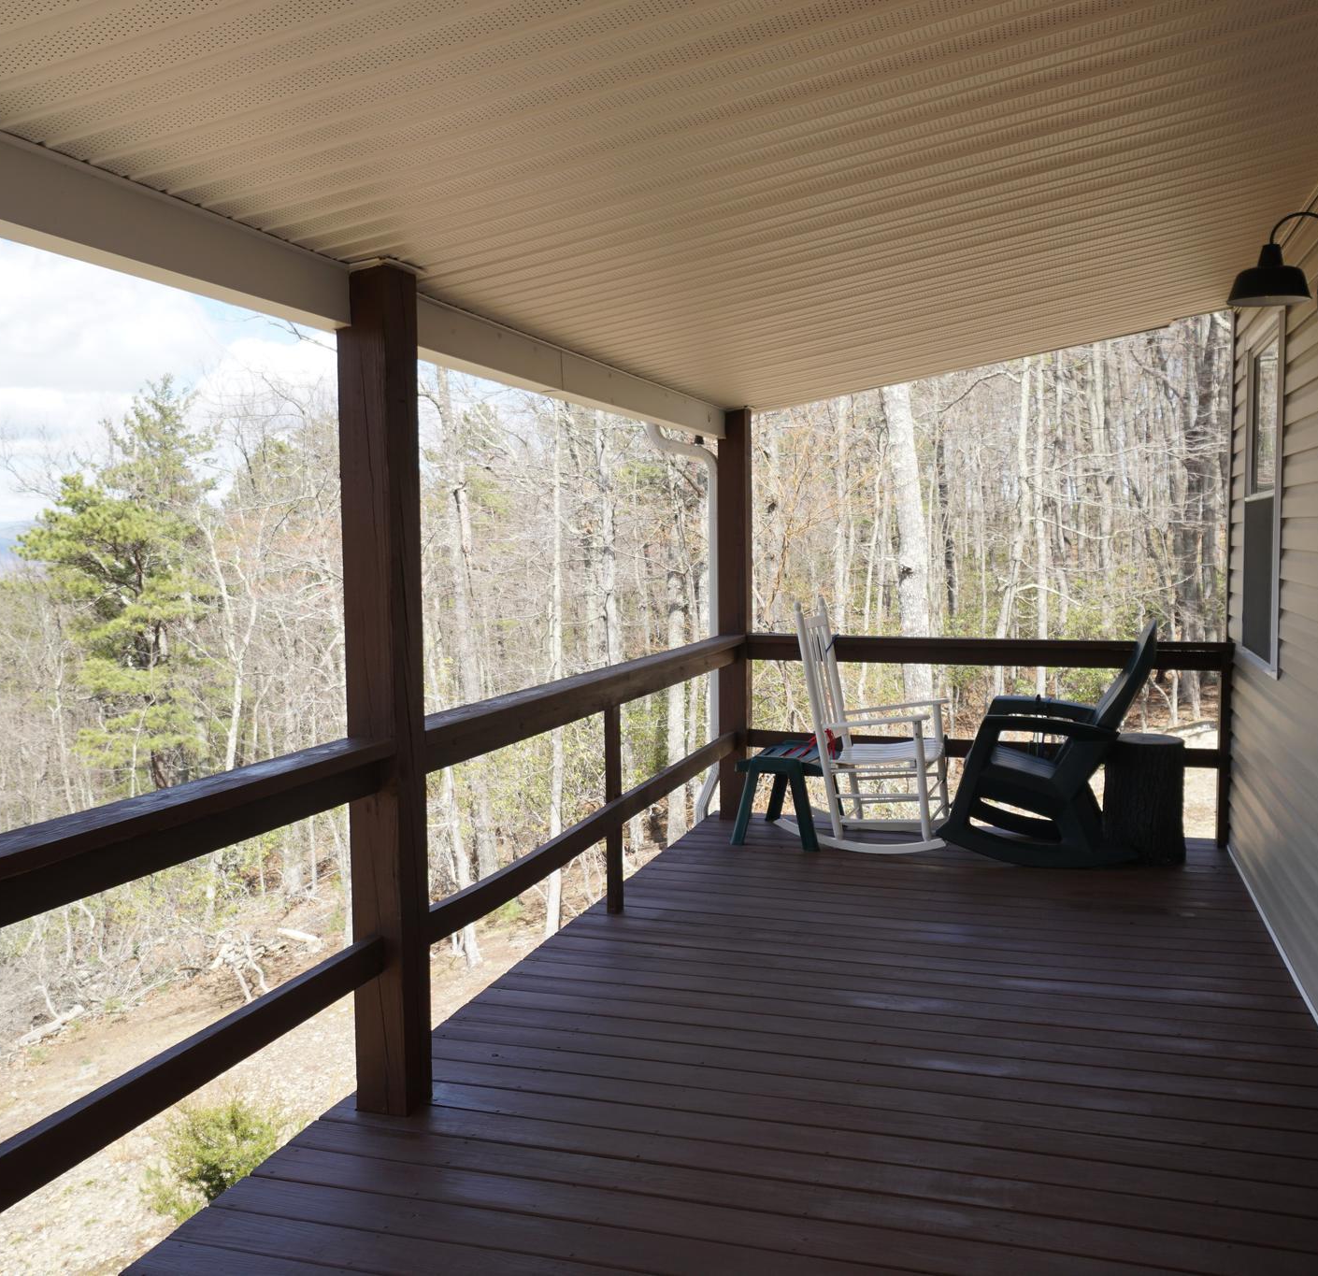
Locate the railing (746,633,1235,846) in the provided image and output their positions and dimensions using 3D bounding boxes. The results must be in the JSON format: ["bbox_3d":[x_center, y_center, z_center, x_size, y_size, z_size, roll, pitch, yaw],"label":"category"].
[{"bbox_3d":[1.533,0.466,6.400,2.265,0.939,0.140,1,4,17],"label":"railing"}]

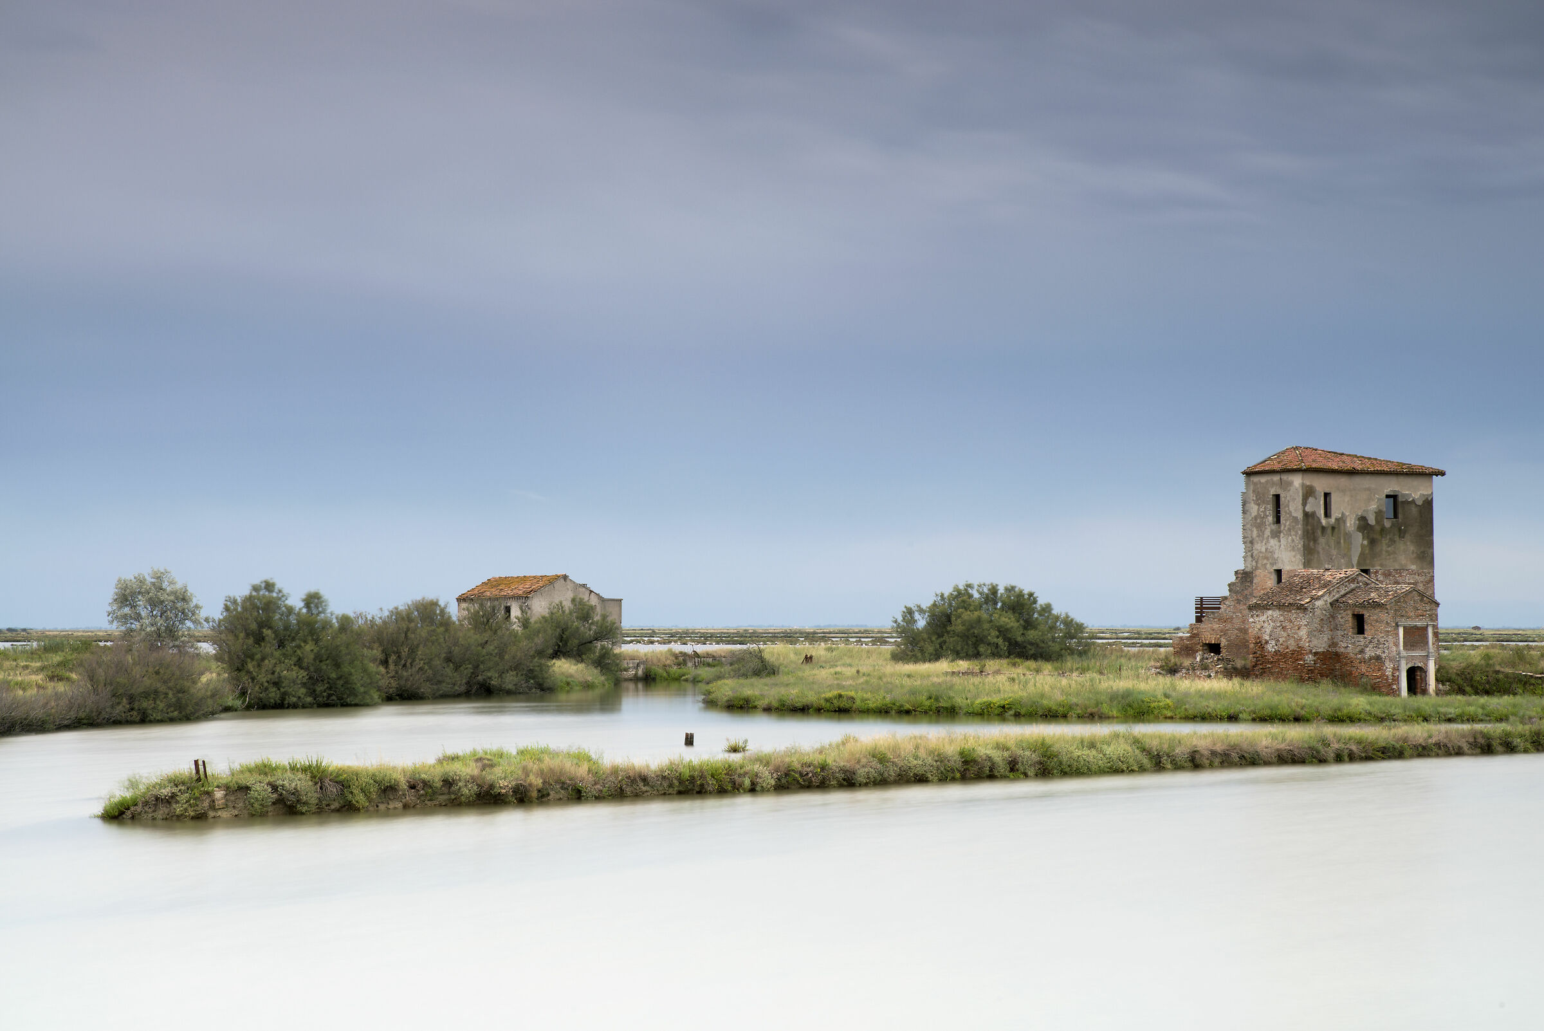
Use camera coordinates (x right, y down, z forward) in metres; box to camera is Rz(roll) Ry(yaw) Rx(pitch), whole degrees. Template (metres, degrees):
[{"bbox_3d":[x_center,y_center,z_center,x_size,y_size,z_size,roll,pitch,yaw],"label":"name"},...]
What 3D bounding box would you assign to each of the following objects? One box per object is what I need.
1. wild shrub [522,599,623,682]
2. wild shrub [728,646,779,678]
[{"bbox_3d":[-14.265,8.891,199.805,6.970,6.000,6.200,0,-2,0],"label":"wild shrub"},{"bbox_3d":[-1.162,9.129,174.774,3.080,2.070,2.700,0,-2,0],"label":"wild shrub"}]

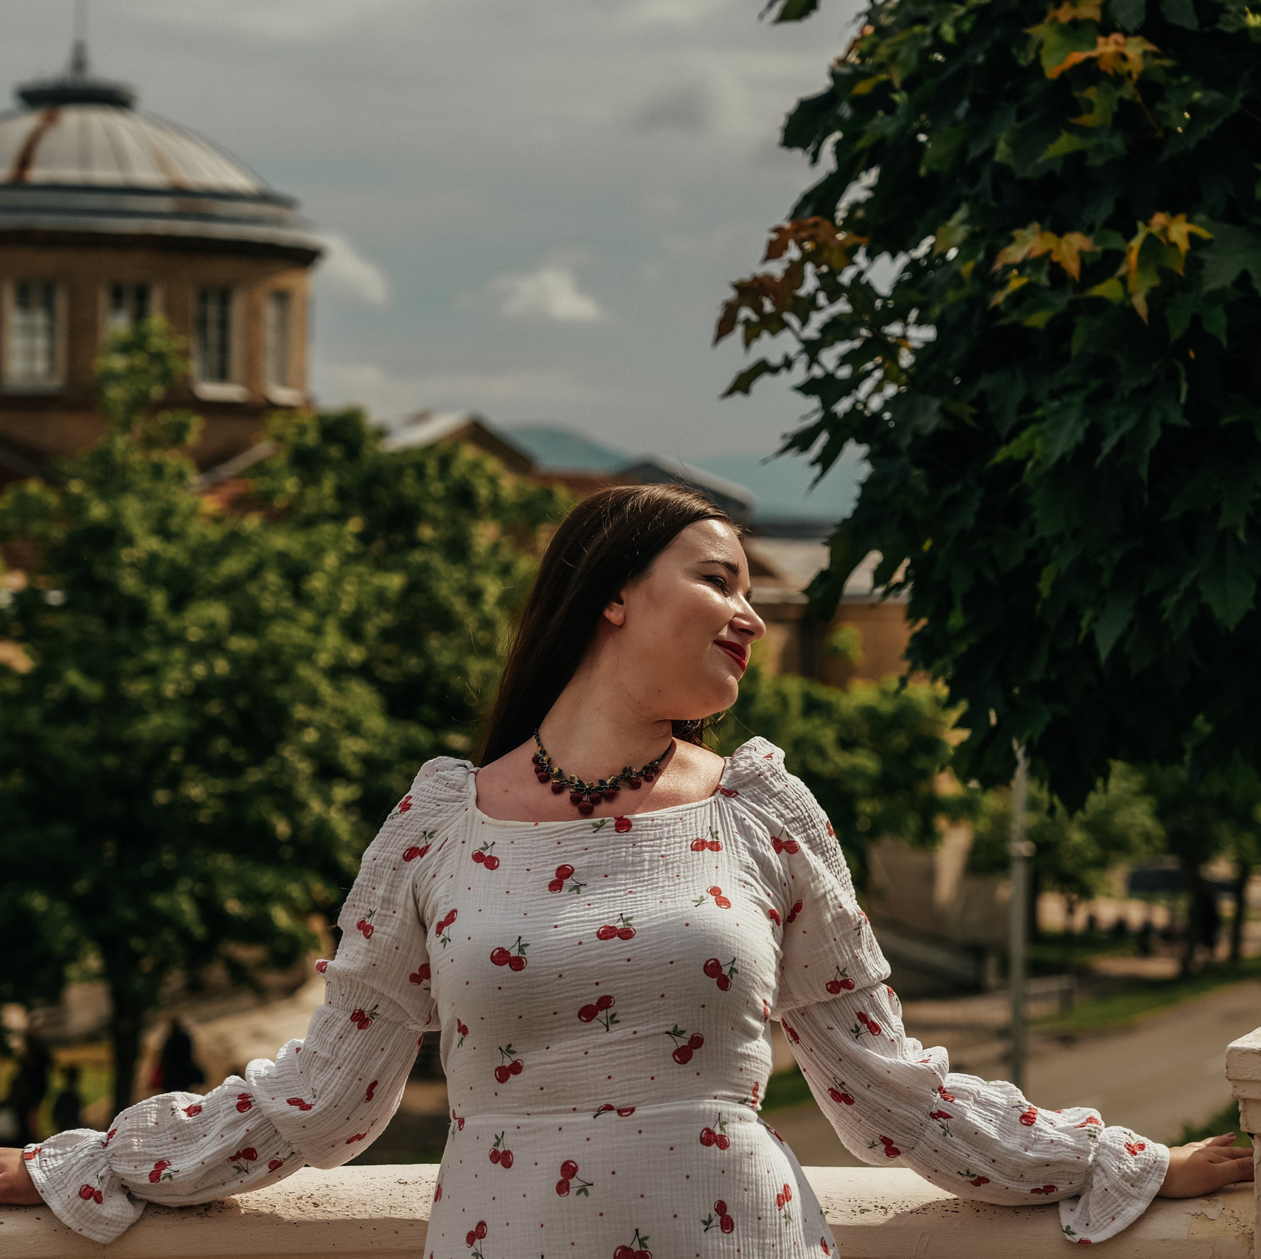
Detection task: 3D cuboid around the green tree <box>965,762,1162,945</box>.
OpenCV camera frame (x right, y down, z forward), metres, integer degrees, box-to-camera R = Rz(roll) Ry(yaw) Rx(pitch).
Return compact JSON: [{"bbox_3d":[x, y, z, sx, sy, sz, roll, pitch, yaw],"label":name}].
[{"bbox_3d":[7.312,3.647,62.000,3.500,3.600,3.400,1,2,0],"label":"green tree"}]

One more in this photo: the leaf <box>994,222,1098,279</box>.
[{"bbox_3d":[0.611,-0.556,5.400,0.150,0.085,0.100,1,2,0],"label":"leaf"}]

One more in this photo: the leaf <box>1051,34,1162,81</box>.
[{"bbox_3d":[0.700,-0.840,5.400,0.160,0.075,0.100,1,2,0],"label":"leaf"}]

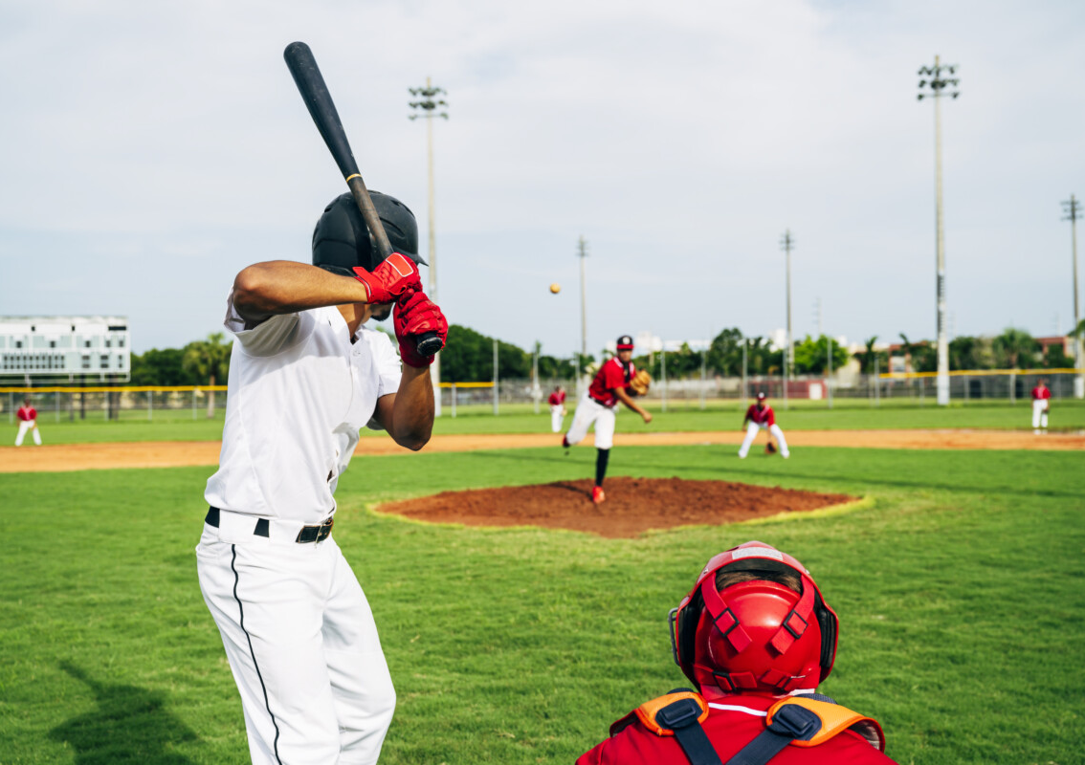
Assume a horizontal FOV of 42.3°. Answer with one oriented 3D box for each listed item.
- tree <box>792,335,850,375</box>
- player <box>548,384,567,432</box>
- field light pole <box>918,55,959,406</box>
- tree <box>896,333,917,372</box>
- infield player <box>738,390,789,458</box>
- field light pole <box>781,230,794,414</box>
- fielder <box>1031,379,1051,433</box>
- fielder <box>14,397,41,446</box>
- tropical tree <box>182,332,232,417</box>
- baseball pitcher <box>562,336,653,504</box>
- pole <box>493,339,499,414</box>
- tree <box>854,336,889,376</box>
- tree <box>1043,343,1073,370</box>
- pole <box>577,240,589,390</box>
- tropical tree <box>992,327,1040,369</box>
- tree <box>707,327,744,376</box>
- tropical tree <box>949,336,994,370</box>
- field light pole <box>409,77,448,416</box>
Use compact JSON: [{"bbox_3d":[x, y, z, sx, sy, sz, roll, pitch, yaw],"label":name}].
[{"bbox_3d":[34.664,-2.181,175.000,7.159,7.451,6.500,-1,0,11],"label":"tree"},{"bbox_3d":[0.548,0.942,49.500,0.620,1.681,0.420,-1,0,1],"label":"player"},{"bbox_3d":[25.214,-9.619,89.000,2.400,22.100,1.600,-1,-1,14],"label":"field light pole"},{"bbox_3d":[37.619,-1.874,145.000,2.200,6.435,2.200,-1,0,15],"label":"tree"},{"bbox_3d":[4.262,0.838,27.000,0.960,1.250,0.800,-1,-1,7],"label":"infield player"},{"bbox_3d":[29.616,-8.432,170.000,1.700,20.112,1.000,-1,0,10],"label":"field light pole"},{"bbox_3d":[15.112,0.713,42.500,0.580,1.716,0.400,-1,0,20],"label":"fielder"},{"bbox_3d":[-17.152,1.324,46.800,0.840,1.580,0.580,-1,-1,-16],"label":"fielder"},{"bbox_3d":[-21.263,-0.506,90.000,3.437,5.554,3.400,-1,0,-13],"label":"tropical tree"},{"bbox_3d":[0.667,0.381,14.500,0.850,1.670,1.100,-1,-1,-6],"label":"baseball pitcher"},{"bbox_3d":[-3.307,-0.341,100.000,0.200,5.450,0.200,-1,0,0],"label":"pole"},{"bbox_3d":[33.961,-1.532,145.000,3.700,6.600,3.700,-1,-1,0],"label":"tree"},{"bbox_3d":[52.604,-1.316,143.000,3.100,5.400,3.100,-1,-1,0],"label":"tree"},{"bbox_3d":[5.458,-8.469,184.000,1.800,21.800,1.500,-1,-1,0],"label":"pole"},{"bbox_3d":[43.921,-1.960,130.000,4.432,6.273,4.400,-1,0,19],"label":"tropical tree"},{"bbox_3d":[22.850,-2.540,175.000,4.534,8.642,4.800,-1,0,7],"label":"tree"},{"bbox_3d":[41.284,-1.658,135.000,4.418,5.796,4.400,-1,0,17],"label":"tropical tree"},{"bbox_3d":[-7.167,-8.873,91.000,2.400,21.800,1.600,-1,-1,-6],"label":"field light pole"}]

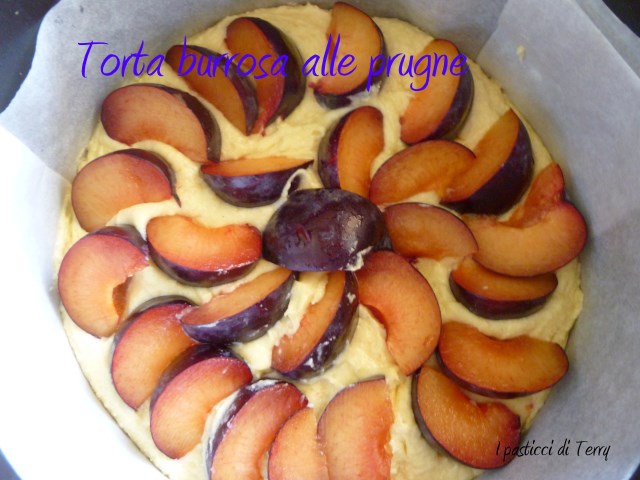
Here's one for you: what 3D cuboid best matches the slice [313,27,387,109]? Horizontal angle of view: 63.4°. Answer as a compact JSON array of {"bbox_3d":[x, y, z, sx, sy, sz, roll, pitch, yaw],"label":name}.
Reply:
[{"bbox_3d":[0.016,-0.092,0.273,0.032,0.023,0.053,15,77,2],"label":"slice"}]

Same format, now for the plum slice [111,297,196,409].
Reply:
[{"bbox_3d":[-0.078,0.048,0.242,0.033,0.023,0.053,37,83,3],"label":"plum slice"}]

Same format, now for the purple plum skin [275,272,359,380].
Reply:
[{"bbox_3d":[0.001,0.041,0.246,0.026,0.025,0.057,35,83,3],"label":"purple plum skin"}]

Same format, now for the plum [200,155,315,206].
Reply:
[{"bbox_3d":[-0.030,-0.026,0.255,0.053,0.026,0.025,0,83,-2],"label":"plum"}]

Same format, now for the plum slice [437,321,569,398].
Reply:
[{"bbox_3d":[0.084,0.054,0.237,0.056,0.020,0.027,11,76,0],"label":"plum slice"}]

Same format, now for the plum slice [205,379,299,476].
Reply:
[{"bbox_3d":[-0.032,0.088,0.238,0.031,0.022,0.058,32,83,2],"label":"plum slice"}]

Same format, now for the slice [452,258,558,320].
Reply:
[{"bbox_3d":[0.088,0.022,0.248,0.050,0.024,0.026,2,76,-2],"label":"slice"}]

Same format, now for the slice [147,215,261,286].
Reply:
[{"bbox_3d":[-0.055,0.007,0.248,0.054,0.023,0.031,7,82,-1],"label":"slice"}]

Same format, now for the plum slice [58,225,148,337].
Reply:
[{"bbox_3d":[-0.102,0.016,0.246,0.035,0.024,0.050,24,82,1],"label":"plum slice"}]

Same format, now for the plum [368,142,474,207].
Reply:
[{"bbox_3d":[0.049,-0.033,0.255,0.055,0.020,0.027,-11,83,-3],"label":"plum"}]

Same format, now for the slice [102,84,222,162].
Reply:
[{"bbox_3d":[-0.074,-0.057,0.256,0.060,0.023,0.032,14,82,0],"label":"slice"}]

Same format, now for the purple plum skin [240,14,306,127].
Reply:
[{"bbox_3d":[-0.027,-0.093,0.272,0.033,0.024,0.063,-17,78,-5],"label":"purple plum skin"}]

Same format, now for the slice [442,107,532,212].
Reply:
[{"bbox_3d":[0.087,-0.037,0.261,0.029,0.026,0.060,40,77,7],"label":"slice"}]

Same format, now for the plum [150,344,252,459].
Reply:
[{"bbox_3d":[-0.057,0.070,0.240,0.032,0.024,0.053,38,83,3],"label":"plum"}]

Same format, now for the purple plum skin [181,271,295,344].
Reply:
[{"bbox_3d":[-0.036,0.032,0.237,0.051,0.026,0.023,-27,79,-9],"label":"purple plum skin"}]

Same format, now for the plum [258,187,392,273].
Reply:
[{"bbox_3d":[0.003,-0.005,0.241,0.056,0.026,0.037,4,76,-2],"label":"plum"}]

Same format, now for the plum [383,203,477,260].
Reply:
[{"bbox_3d":[0.053,-0.004,0.250,0.045,0.020,0.026,18,76,2],"label":"plum"}]

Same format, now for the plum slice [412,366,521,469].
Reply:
[{"bbox_3d":[0.065,0.084,0.235,0.055,0.024,0.032,28,78,4],"label":"plum slice"}]

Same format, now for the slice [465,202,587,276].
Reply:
[{"bbox_3d":[0.099,0.000,0.249,0.059,0.019,0.032,-8,77,-5],"label":"slice"}]

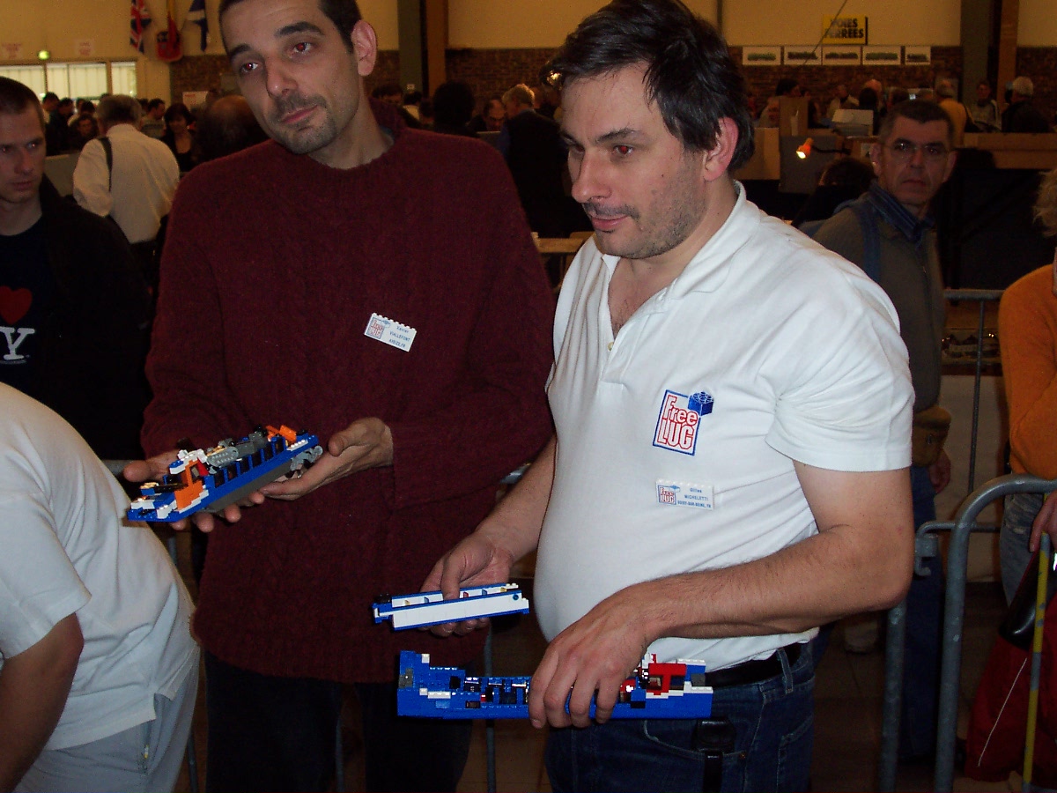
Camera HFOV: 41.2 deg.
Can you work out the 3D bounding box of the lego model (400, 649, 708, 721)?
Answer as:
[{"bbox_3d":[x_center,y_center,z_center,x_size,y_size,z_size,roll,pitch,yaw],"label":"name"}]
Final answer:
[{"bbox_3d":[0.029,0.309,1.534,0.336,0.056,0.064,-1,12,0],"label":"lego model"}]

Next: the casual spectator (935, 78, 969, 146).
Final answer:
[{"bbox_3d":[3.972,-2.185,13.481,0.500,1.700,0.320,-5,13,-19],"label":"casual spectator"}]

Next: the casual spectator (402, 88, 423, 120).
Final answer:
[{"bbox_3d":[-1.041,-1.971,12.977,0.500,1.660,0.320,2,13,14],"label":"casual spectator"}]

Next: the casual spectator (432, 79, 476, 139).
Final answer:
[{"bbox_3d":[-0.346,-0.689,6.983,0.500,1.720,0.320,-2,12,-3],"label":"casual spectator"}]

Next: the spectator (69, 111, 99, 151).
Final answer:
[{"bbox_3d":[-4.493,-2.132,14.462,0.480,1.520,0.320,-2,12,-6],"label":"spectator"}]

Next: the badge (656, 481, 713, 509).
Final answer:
[{"bbox_3d":[0.170,0.108,1.530,0.064,0.030,0.008,4,25,14],"label":"badge"}]

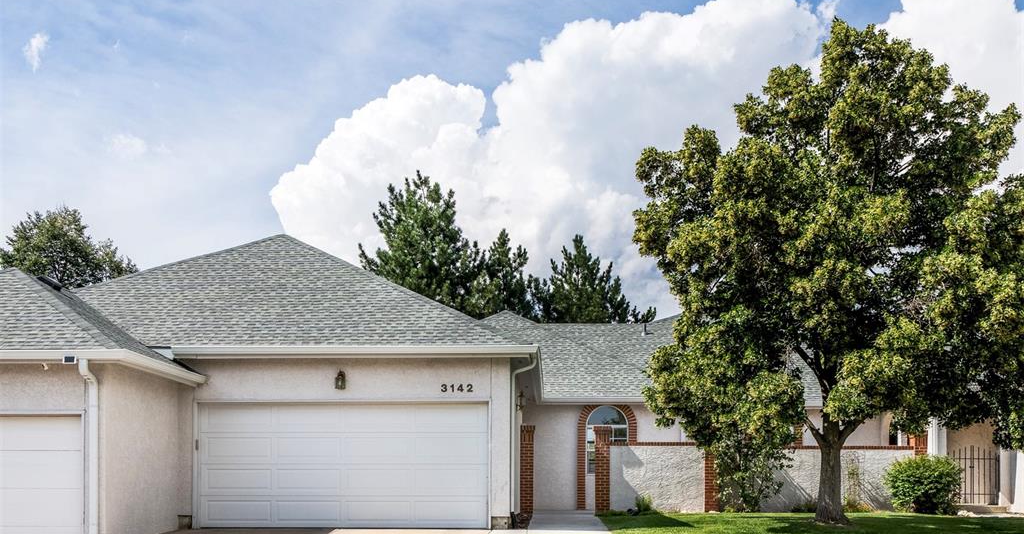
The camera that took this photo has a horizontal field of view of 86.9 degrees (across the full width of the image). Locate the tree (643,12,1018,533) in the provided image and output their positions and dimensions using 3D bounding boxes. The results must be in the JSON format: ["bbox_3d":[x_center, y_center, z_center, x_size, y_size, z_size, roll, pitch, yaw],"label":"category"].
[{"bbox_3d":[5.955,0.103,10.100,7.200,9.400,6.800,0,-3,2],"label":"tree"}]

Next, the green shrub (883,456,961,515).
[{"bbox_3d":[9.195,4.872,12.100,1.750,1.350,1.600,0,-3,2],"label":"green shrub"}]

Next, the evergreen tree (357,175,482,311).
[{"bbox_3d":[-4.523,1.425,27.000,6.300,12.500,6.000,0,-3,2],"label":"evergreen tree"}]

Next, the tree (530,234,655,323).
[{"bbox_3d":[4.024,4.373,27.000,6.000,9.600,5.800,0,-3,2],"label":"tree"}]

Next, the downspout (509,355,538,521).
[{"bbox_3d":[0.204,2.887,9.200,0.430,2.830,0.250,0,-3,2],"label":"downspout"}]

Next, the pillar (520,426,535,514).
[{"bbox_3d":[0.355,4.509,12.000,0.310,1.930,0.320,0,-3,2],"label":"pillar"}]

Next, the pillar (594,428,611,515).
[{"bbox_3d":[2.022,4.521,12.000,0.330,1.930,0.330,0,-3,2],"label":"pillar"}]

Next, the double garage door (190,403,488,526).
[{"bbox_3d":[-2.870,3.381,9.200,4.950,2.130,0.200,0,-3,2],"label":"double garage door"}]

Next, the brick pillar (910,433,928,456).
[{"bbox_3d":[9.843,4.945,13.000,0.330,1.900,0.330,0,-3,2],"label":"brick pillar"}]

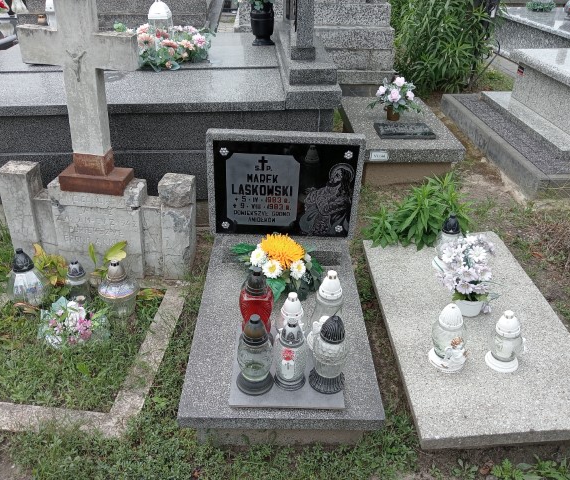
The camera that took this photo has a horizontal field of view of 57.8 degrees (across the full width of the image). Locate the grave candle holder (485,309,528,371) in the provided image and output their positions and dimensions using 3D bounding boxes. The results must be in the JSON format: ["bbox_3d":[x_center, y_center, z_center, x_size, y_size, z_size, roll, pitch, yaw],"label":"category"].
[{"bbox_3d":[0.792,0.350,1.856,0.135,0.238,0.130,-4,32,-4],"label":"grave candle holder"}]

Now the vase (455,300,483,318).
[{"bbox_3d":[0.773,0.268,2.134,0.110,0.078,0.110,-1,32,1],"label":"vase"}]

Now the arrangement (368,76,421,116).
[{"bbox_3d":[0.772,-1.006,3.660,0.355,0.295,0.310,1,31,-1],"label":"arrangement"}]

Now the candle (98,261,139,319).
[{"bbox_3d":[-0.669,0.195,2.090,0.170,0.250,0.170,1,31,-1],"label":"candle"}]

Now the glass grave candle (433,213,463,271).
[{"bbox_3d":[0.758,0.004,2.380,0.128,0.264,0.128,-1,32,1],"label":"glass grave candle"}]

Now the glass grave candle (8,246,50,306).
[{"bbox_3d":[-1.070,0.150,2.132,0.175,0.260,0.175,1,31,-1],"label":"glass grave candle"}]

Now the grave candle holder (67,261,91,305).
[{"bbox_3d":[-0.859,0.178,2.140,0.100,0.215,0.100,1,31,-1],"label":"grave candle holder"}]

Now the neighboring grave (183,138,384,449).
[{"bbox_3d":[-0.009,0.102,1.968,0.660,0.685,1.090,1,31,-1],"label":"neighboring grave"}]

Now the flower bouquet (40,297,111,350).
[{"bbox_3d":[-0.817,0.303,2.018,0.270,0.145,0.200,1,31,-1],"label":"flower bouquet"}]

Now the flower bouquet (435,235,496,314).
[{"bbox_3d":[0.722,0.140,2.090,0.235,0.300,0.220,-1,32,1],"label":"flower bouquet"}]

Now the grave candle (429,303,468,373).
[{"bbox_3d":[0.593,0.340,1.865,0.138,0.270,0.138,-1,32,1],"label":"grave candle"}]

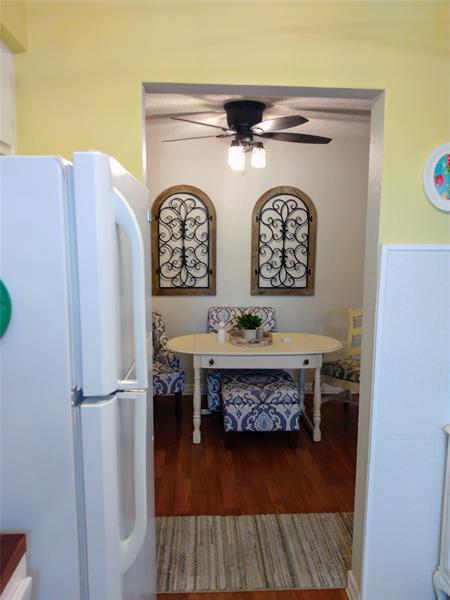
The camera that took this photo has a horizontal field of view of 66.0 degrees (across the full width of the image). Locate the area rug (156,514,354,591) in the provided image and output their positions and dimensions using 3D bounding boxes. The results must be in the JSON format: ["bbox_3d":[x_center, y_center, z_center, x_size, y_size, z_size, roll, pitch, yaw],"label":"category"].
[{"bbox_3d":[0.176,1.286,1.810,1.400,0.012,0.475,0,6,-2],"label":"area rug"}]

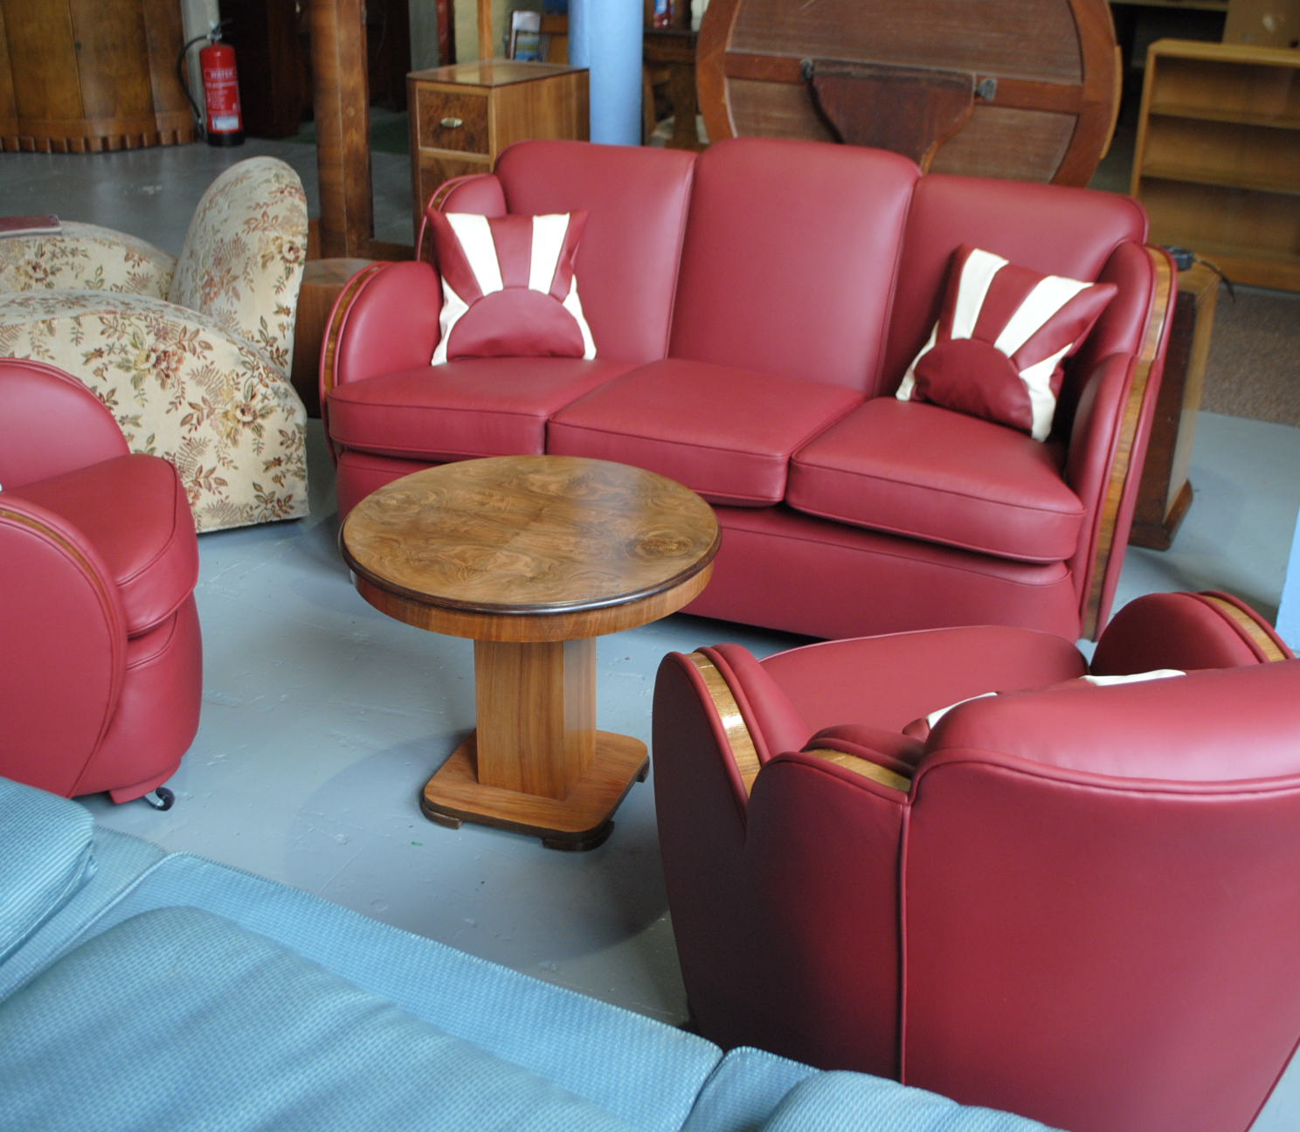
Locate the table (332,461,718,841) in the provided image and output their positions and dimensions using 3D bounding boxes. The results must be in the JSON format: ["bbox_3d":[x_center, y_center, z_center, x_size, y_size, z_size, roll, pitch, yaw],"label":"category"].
[{"bbox_3d":[-0.186,0.164,2.528,0.597,0.513,0.597,1,24,0],"label":"table"}]

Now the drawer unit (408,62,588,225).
[{"bbox_3d":[-0.529,-1.333,5.497,0.376,0.783,0.536,15,28,28],"label":"drawer unit"}]

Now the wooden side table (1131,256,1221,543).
[{"bbox_3d":[1.128,-0.408,3.770,0.406,0.587,0.348,13,27,24],"label":"wooden side table"}]

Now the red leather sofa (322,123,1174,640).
[{"bbox_3d":[0.150,-0.442,3.444,1.863,0.877,0.884,10,26,19],"label":"red leather sofa"}]

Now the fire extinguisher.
[{"bbox_3d":[-2.258,-2.532,8.162,0.191,0.602,0.191,-5,25,-14],"label":"fire extinguisher"}]

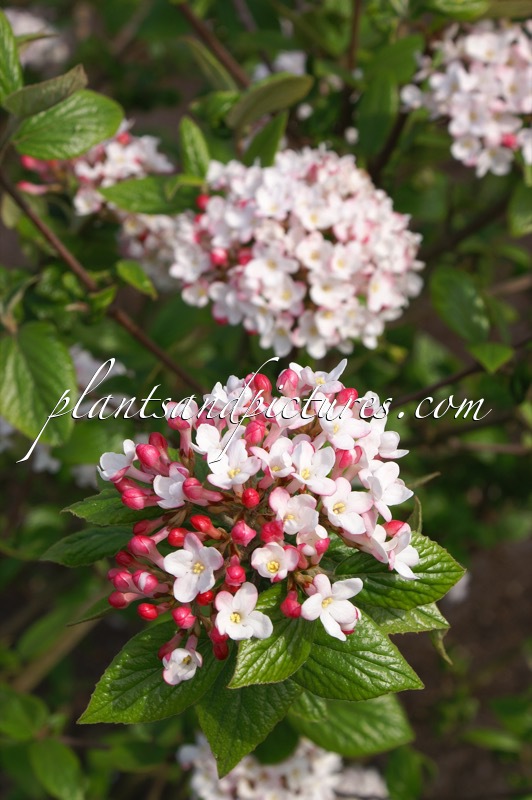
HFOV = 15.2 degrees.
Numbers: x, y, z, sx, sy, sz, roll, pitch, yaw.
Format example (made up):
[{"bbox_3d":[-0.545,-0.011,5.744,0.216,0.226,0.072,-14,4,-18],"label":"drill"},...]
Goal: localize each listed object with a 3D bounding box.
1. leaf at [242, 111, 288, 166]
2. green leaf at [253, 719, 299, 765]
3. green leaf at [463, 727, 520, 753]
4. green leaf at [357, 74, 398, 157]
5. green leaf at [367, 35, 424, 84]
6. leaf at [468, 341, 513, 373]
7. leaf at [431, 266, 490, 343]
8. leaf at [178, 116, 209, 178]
[{"bbox_3d":[-0.001,-0.093,0.720,0.014,0.026,0.009,37,0,-8],"label":"leaf"},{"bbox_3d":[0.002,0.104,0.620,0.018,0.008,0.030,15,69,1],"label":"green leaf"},{"bbox_3d":[0.104,0.156,0.920,0.029,0.008,0.014,22,27,12],"label":"green leaf"},{"bbox_3d":[0.047,-0.120,0.840,0.018,0.036,0.009,5,-15,14],"label":"green leaf"},{"bbox_3d":[0.054,-0.143,0.840,0.019,0.028,0.009,58,14,29],"label":"green leaf"},{"bbox_3d":[0.097,-0.019,0.860,0.020,0.008,0.019,-1,49,-1],"label":"leaf"},{"bbox_3d":[0.084,-0.041,0.860,0.021,0.009,0.039,-28,78,-16],"label":"leaf"},{"bbox_3d":[-0.025,-0.087,0.690,0.011,0.023,0.007,-11,-9,-20],"label":"leaf"}]

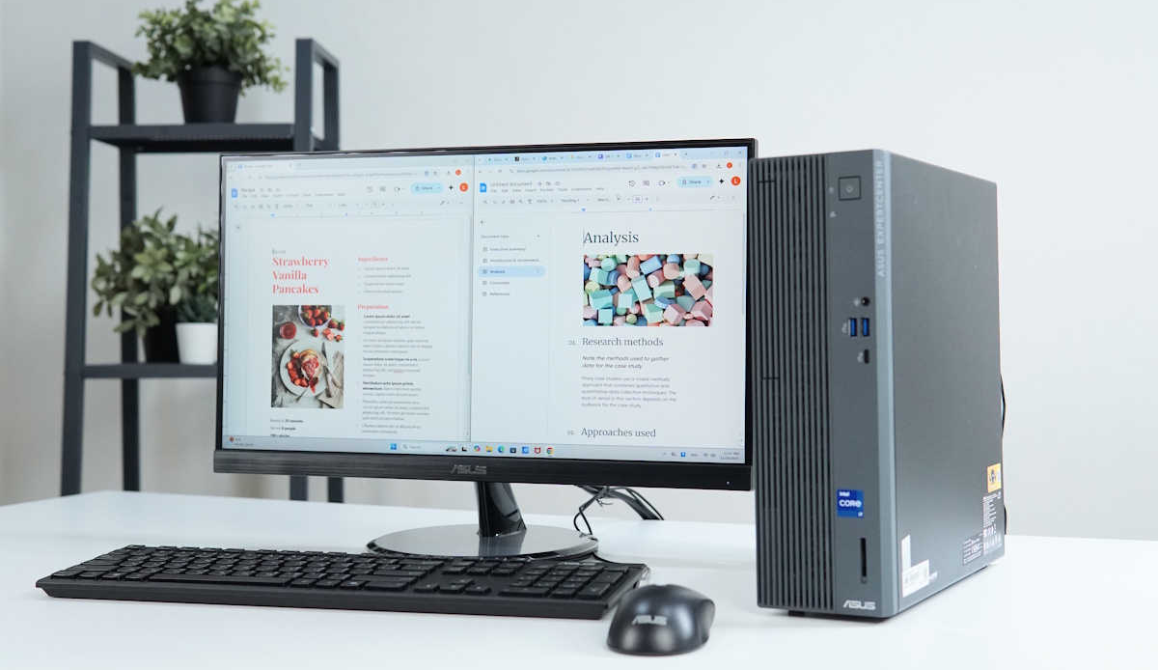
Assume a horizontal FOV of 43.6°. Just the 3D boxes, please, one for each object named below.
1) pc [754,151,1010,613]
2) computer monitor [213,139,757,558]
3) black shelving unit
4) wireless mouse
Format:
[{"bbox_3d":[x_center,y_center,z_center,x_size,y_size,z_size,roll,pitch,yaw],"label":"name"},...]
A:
[{"bbox_3d":[0.232,0.035,1.085,0.093,0.313,0.282,-1,0,31],"label":"pc"},{"bbox_3d":[-0.089,0.013,1.287,0.493,0.360,0.205,-1,0,12],"label":"computer monitor"},{"bbox_3d":[-0.564,0.300,2.200,0.352,1.480,0.350,-1,0,2],"label":"black shelving unit"},{"bbox_3d":[0.053,0.175,0.930,0.066,0.038,0.104,-1,0,12],"label":"wireless mouse"}]

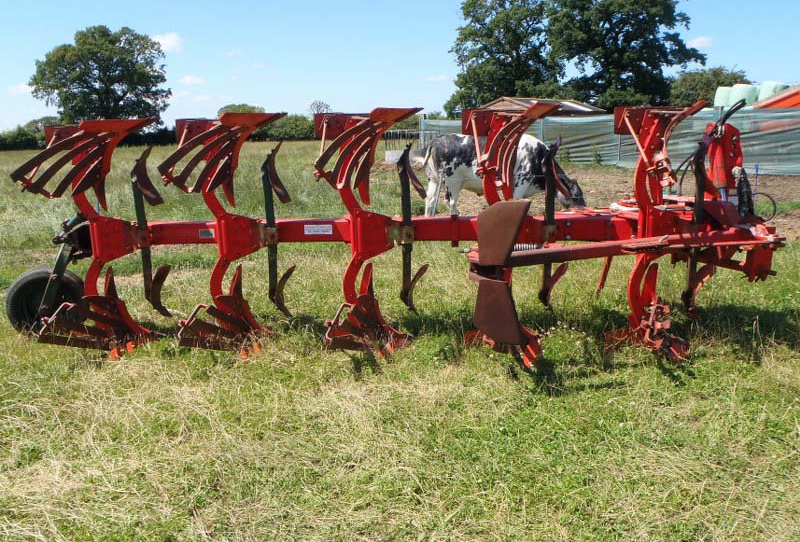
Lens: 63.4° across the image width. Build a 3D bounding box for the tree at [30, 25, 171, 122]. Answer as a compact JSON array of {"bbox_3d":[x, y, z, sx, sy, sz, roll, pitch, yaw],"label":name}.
[{"bbox_3d":[-39.166,-24.389,84.623,19.000,16.000,17.500,-6,13,-23],"label":"tree"}]

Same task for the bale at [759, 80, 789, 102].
[{"bbox_3d":[15.098,-7.094,26.157,1.280,1.200,1.280,6,14,29],"label":"bale"}]

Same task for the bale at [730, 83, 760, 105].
[{"bbox_3d":[14.231,-7.146,26.654,1.250,1.200,1.250,5,13,27],"label":"bale"}]

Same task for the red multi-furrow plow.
[{"bbox_3d":[-0.285,-0.290,4.660,5.800,1.720,1.400,1,12,9],"label":"red multi-furrow plow"}]

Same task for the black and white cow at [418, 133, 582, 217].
[{"bbox_3d":[1.667,-1.506,10.421,2.550,1.400,0.680,-2,12,-5],"label":"black and white cow"}]

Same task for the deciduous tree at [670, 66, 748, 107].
[{"bbox_3d":[26.948,-14.410,56.343,7.200,7.200,6.800,4,13,25],"label":"deciduous tree"}]

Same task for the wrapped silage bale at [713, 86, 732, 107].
[{"bbox_3d":[13.842,-7.228,27.351,1.250,1.200,1.250,5,13,26],"label":"wrapped silage bale"}]

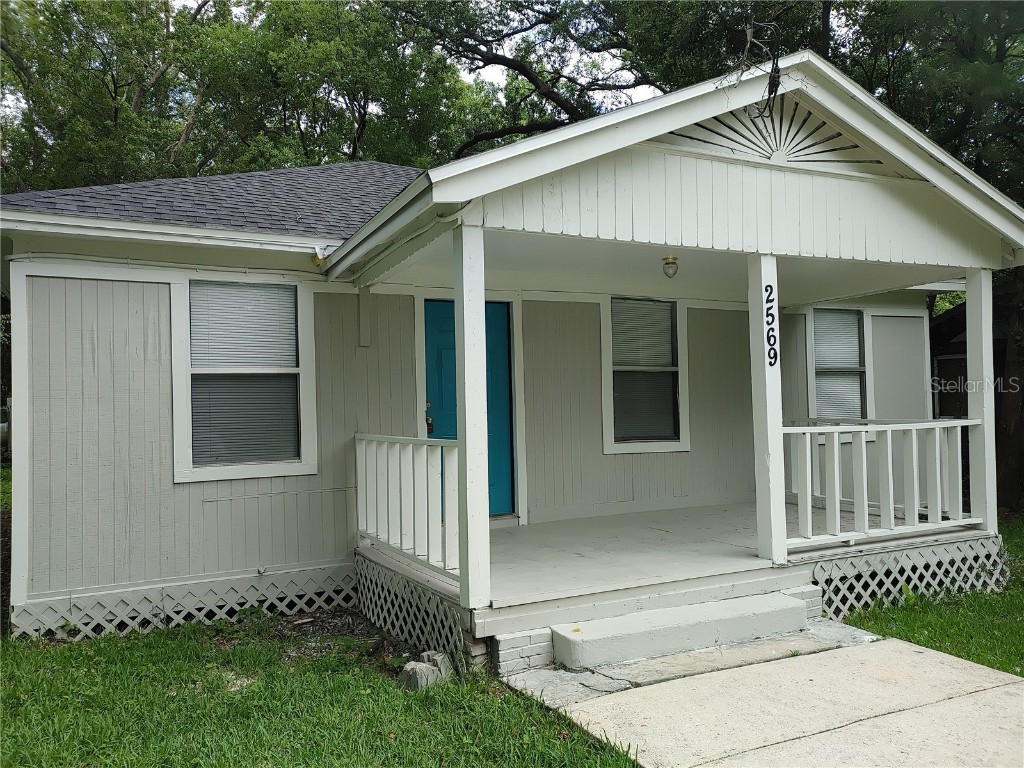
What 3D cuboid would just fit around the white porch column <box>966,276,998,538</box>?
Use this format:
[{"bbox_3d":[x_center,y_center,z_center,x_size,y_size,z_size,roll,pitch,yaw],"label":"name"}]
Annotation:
[{"bbox_3d":[3.909,0.144,6.383,0.127,2.162,0.127,-1,-1,-26],"label":"white porch column"}]

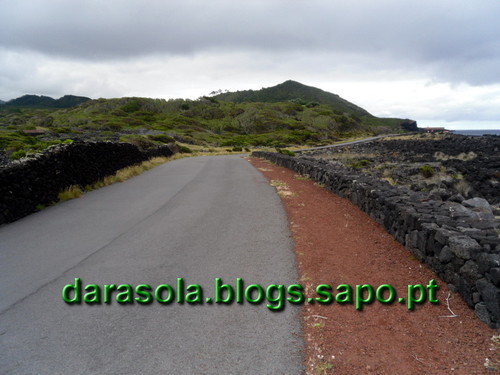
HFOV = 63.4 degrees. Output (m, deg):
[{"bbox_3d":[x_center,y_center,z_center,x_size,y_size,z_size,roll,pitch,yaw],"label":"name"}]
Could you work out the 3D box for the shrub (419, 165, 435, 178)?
[{"bbox_3d":[7.860,-0.700,18.000,0.680,0.600,0.650,0,8,0],"label":"shrub"}]

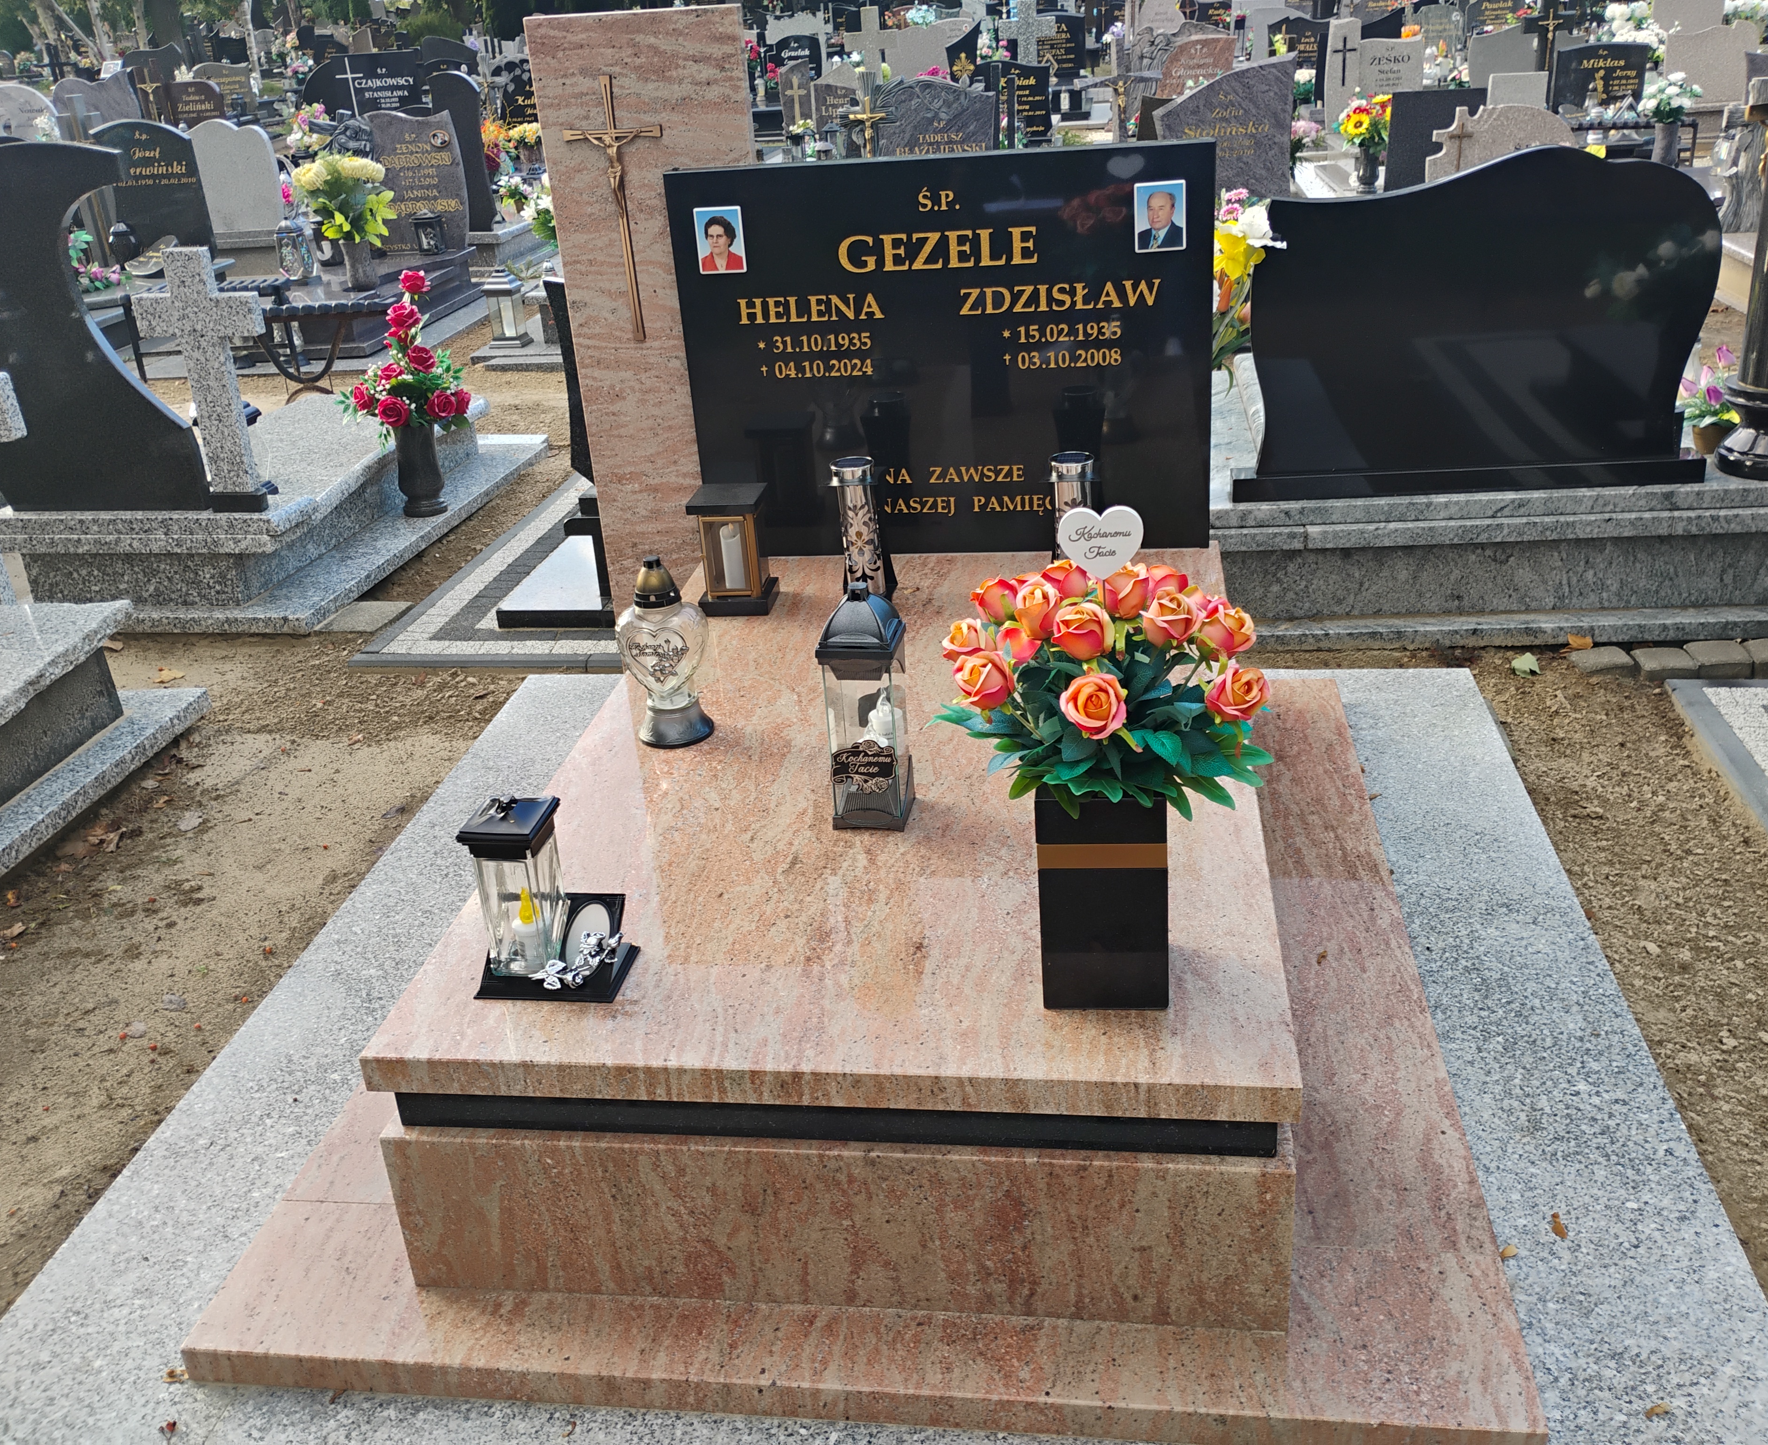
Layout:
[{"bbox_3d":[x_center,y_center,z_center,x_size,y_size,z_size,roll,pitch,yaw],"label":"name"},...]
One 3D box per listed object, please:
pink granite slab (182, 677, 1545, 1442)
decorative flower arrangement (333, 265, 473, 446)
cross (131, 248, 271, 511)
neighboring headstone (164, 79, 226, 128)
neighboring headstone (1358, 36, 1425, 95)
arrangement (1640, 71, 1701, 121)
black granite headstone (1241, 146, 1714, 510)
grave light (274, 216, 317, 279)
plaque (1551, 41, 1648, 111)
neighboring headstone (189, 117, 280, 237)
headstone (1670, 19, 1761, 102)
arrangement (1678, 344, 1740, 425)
[{"bbox_3d":[0.058,0.357,2.609,1.569,0.051,1.895,0,26,9],"label":"pink granite slab"},{"bbox_3d":[-1.450,-1.125,4.749,0.387,0.479,0.347,0,26,9],"label":"decorative flower arrangement"},{"bbox_3d":[-1.738,-0.888,4.061,0.352,0.673,0.092,3,27,7],"label":"cross"},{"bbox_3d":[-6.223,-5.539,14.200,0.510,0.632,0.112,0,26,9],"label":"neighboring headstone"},{"bbox_3d":[3.950,-4.977,12.081,0.469,0.632,0.112,0,26,9],"label":"neighboring headstone"},{"bbox_3d":[4.122,-3.286,8.150,0.310,0.250,0.290,0,26,9],"label":"arrangement"},{"bbox_3d":[1.322,-0.886,3.479,1.050,0.745,0.095,-2,26,6],"label":"black granite headstone"},{"bbox_3d":[-3.057,-2.422,8.006,0.155,0.310,0.155,0,26,9],"label":"grave light"},{"bbox_3d":[4.390,-3.969,9.581,0.561,0.411,0.112,-1,26,7],"label":"plaque"},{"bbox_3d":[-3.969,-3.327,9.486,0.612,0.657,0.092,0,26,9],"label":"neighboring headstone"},{"bbox_3d":[5.614,-4.466,10.500,0.560,0.510,0.080,0,26,9],"label":"headstone"},{"bbox_3d":[1.970,-0.793,3.688,0.148,0.189,0.138,0,26,9],"label":"arrangement"}]

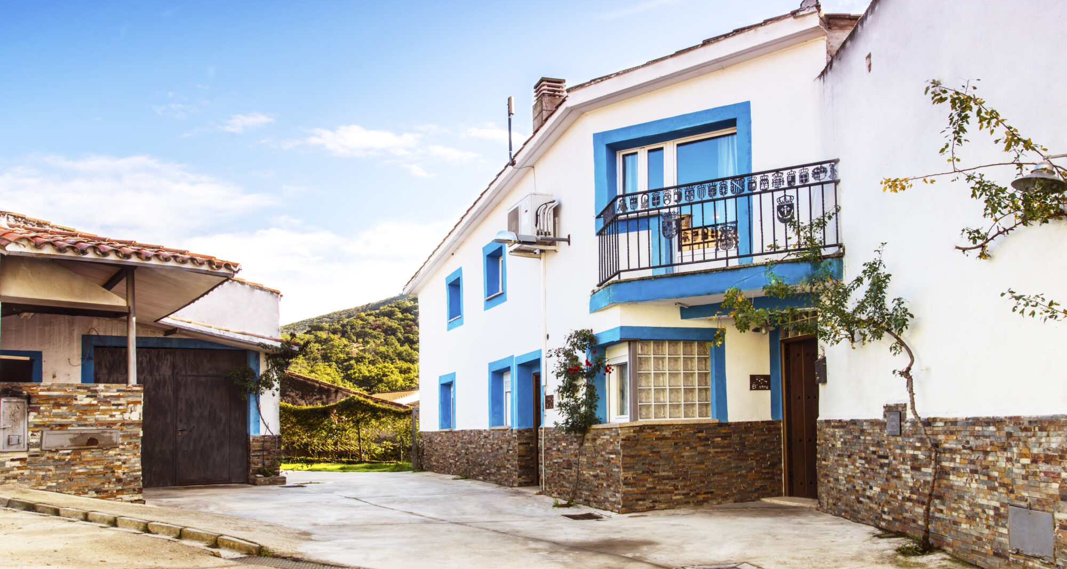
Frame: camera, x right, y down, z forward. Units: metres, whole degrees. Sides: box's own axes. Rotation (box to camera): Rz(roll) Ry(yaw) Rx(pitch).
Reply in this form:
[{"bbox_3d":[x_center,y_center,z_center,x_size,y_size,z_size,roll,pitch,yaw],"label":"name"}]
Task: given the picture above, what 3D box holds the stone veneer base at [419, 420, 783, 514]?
[{"bbox_3d":[0.165,3.390,16.465,2.300,1.080,12.400,3,-11,-19],"label":"stone veneer base"}]

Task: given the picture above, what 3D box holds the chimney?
[{"bbox_3d":[0.279,-3.036,14.426,0.450,1.050,0.450,2,-7,-19],"label":"chimney"}]

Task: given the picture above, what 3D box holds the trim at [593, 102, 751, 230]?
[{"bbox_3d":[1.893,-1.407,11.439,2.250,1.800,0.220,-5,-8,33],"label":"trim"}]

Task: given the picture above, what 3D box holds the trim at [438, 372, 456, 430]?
[{"bbox_3d":[-1.893,2.724,19.299,0.220,1.270,1.500,2,-7,-19],"label":"trim"}]

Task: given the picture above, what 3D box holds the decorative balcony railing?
[{"bbox_3d":[2.153,-0.731,10.476,3.250,1.000,0.600,-5,-8,33],"label":"decorative balcony railing"}]

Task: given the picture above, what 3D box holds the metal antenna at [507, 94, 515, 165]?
[{"bbox_3d":[-0.372,-2.563,13.828,0.100,1.120,0.100,2,-7,-19],"label":"metal antenna"}]

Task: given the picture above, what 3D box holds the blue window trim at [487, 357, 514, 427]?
[{"bbox_3d":[-0.501,2.004,15.403,0.220,1.290,1.500,2,-7,-19],"label":"blue window trim"}]

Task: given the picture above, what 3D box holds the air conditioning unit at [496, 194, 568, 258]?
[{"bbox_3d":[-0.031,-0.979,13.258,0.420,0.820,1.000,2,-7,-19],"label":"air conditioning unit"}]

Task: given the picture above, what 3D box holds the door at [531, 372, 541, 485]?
[{"bbox_3d":[0.196,2.410,13.990,0.100,2.020,1.000,2,-7,-19],"label":"door"}]

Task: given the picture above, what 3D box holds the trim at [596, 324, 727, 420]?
[{"bbox_3d":[1.722,1.193,11.155,1.580,1.200,0.800,1,-7,-14],"label":"trim"}]

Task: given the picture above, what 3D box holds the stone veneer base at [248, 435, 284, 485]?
[{"bbox_3d":[-5.436,3.577,16.956,0.680,1.000,0.500,1,-7,-17],"label":"stone veneer base"}]

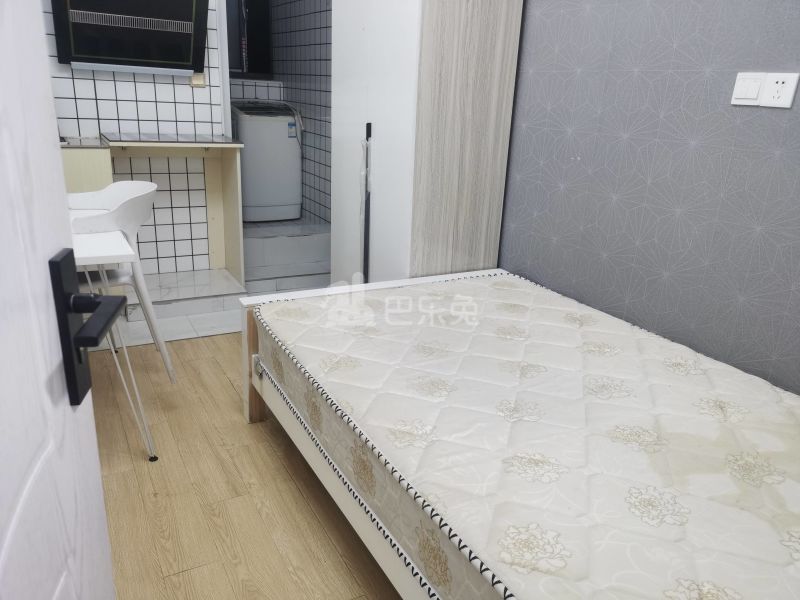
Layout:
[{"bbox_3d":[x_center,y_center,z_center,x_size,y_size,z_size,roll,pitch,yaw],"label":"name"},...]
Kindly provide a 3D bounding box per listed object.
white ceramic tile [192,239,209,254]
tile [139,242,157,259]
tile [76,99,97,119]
[{"bbox_3d":[-1.239,-0.328,3.885,0.100,0.100,0.010,-7,21,-26],"label":"white ceramic tile"},{"bbox_3d":[-1.512,-0.295,3.753,0.100,0.100,0.010,-7,21,-26],"label":"tile"},{"bbox_3d":[-1.696,-1.032,3.389,0.100,0.100,0.010,-7,21,-26],"label":"tile"}]

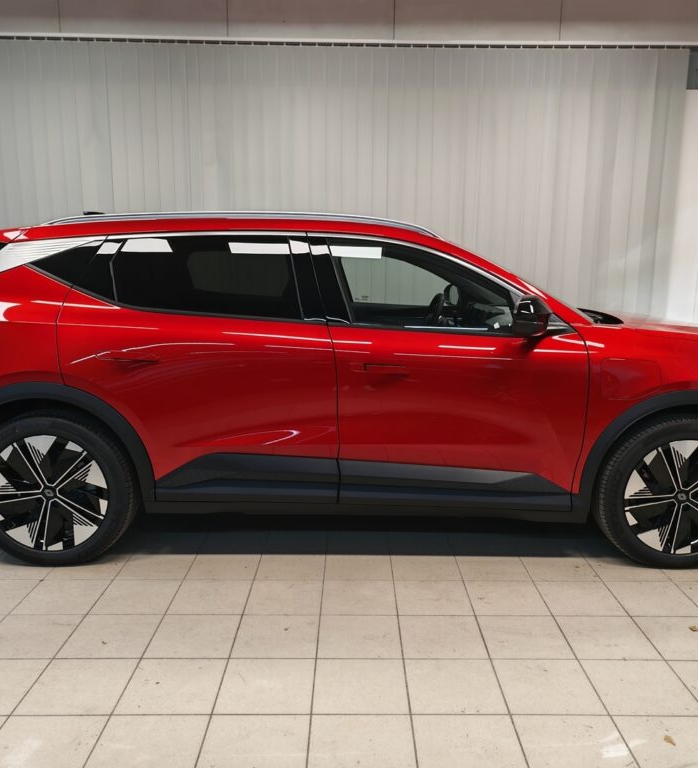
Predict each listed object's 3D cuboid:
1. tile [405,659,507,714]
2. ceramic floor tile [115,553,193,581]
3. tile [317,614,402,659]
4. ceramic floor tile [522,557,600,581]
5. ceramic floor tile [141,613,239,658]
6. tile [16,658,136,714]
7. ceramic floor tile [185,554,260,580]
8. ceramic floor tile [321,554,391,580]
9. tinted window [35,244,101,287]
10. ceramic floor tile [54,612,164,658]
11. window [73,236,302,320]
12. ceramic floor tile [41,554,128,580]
[{"bbox_3d":[0.338,0.974,2.185,0.297,0.010,0.297,0,10,0],"label":"tile"},{"bbox_3d":[-0.855,0.817,3.042,0.295,0.010,0.294,0,10,0],"label":"ceramic floor tile"},{"bbox_3d":[0.037,0.922,2.480,0.298,0.010,0.298,0,9,0],"label":"tile"},{"bbox_3d":[0.938,0.827,3.063,0.297,0.010,0.297,0,10,0],"label":"ceramic floor tile"},{"bbox_3d":[-0.564,0.924,2.483,0.298,0.010,0.294,0,10,0],"label":"ceramic floor tile"},{"bbox_3d":[-0.863,0.969,2.182,0.298,0.010,0.298,0,9,0],"label":"tile"},{"bbox_3d":[-0.564,0.822,3.071,0.298,0.010,0.298,0,9,0],"label":"ceramic floor tile"},{"bbox_3d":[0.038,0.819,3.043,0.295,0.010,0.294,0,10,0],"label":"ceramic floor tile"},{"bbox_3d":[-1.245,-0.525,3.009,0.311,0.208,0.025,1,-13,4],"label":"tinted window"},{"bbox_3d":[-0.862,0.921,2.477,0.297,0.010,0.297,0,10,0],"label":"ceramic floor tile"},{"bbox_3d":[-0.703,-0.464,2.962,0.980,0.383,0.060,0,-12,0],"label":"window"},{"bbox_3d":[-1.152,0.816,3.042,0.295,0.010,0.294,0,10,0],"label":"ceramic floor tile"}]

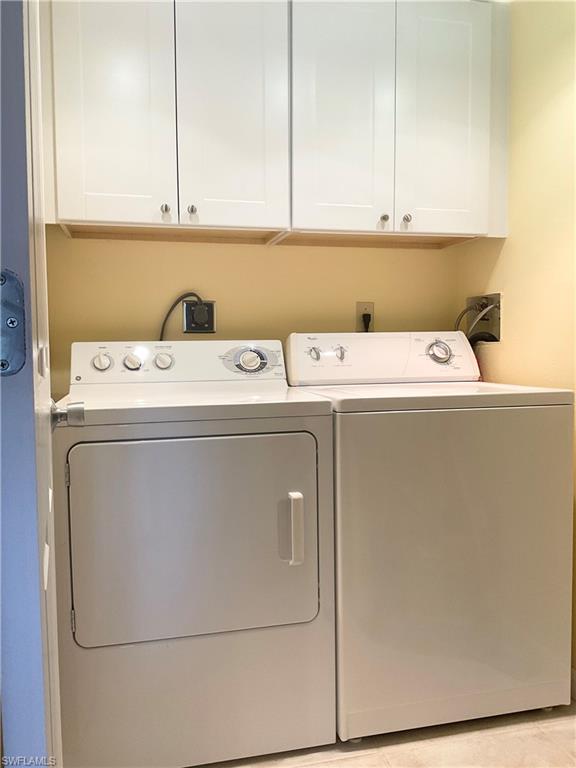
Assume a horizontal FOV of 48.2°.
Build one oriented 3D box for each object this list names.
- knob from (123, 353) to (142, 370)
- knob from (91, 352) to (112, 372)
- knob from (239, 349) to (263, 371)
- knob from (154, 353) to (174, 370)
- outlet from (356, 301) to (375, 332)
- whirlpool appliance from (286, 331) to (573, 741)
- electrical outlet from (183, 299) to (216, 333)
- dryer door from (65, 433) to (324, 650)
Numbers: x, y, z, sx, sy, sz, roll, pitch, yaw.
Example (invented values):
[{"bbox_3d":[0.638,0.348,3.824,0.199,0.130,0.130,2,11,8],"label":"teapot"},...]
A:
[{"bbox_3d":[-0.466,-0.067,1.929,0.052,0.052,0.028,-1,-12,-14],"label":"knob"},{"bbox_3d":[-0.551,-0.065,1.908,0.052,0.052,0.028,-1,-12,-14],"label":"knob"},{"bbox_3d":[-0.117,-0.076,2.014,0.064,0.064,0.030,-1,-12,-14],"label":"knob"},{"bbox_3d":[-0.375,-0.068,1.951,0.052,0.052,0.028,-1,-12,-14],"label":"knob"},{"bbox_3d":[0.295,-0.249,2.417,0.070,0.114,0.018,-1,3,-14],"label":"outlet"},{"bbox_3d":[0.374,0.373,2.014,0.690,1.080,0.665,-1,3,-14],"label":"whirlpool appliance"},{"bbox_3d":[-0.310,-0.237,2.266,0.116,0.114,0.030,-1,3,-14],"label":"electrical outlet"},{"bbox_3d":[-0.206,0.366,1.536,0.596,0.484,0.060,-1,3,-14],"label":"dryer door"}]

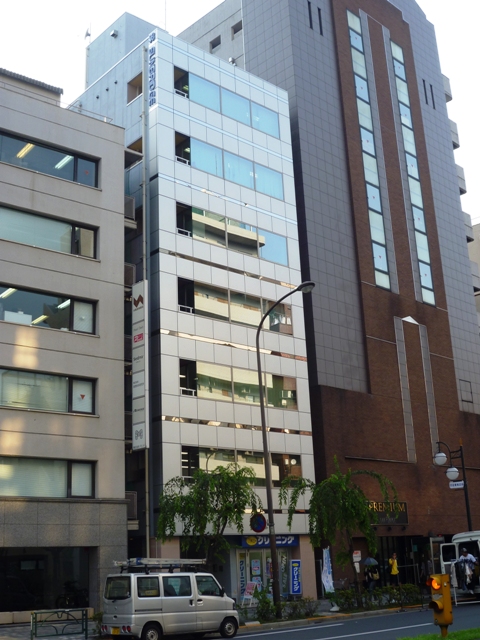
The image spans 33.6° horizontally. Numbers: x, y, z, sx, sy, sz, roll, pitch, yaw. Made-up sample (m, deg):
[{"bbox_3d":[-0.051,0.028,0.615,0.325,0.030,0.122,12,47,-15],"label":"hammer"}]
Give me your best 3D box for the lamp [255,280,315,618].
[{"bbox_3d":[1.674,4.006,25.209,0.500,10.319,2.792,12,-22,-39],"label":"lamp"}]

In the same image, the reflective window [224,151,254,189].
[{"bbox_3d":[-0.033,-7.234,38.580,1.949,1.598,0.100,13,-23,-40],"label":"reflective window"}]

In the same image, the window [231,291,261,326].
[{"bbox_3d":[0.289,-0.439,36.197,1.834,1.511,0.100,12,-22,-39],"label":"window"}]

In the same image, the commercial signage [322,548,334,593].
[{"bbox_3d":[3.340,9.426,30.000,0.500,1.620,0.120,13,-23,-40],"label":"commercial signage"}]

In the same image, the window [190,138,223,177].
[{"bbox_3d":[-1.536,-7.574,37.301,1.938,1.598,0.100,13,-23,-40],"label":"window"}]

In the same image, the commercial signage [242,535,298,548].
[{"bbox_3d":[1.343,9.476,34.052,3.300,0.580,0.120,13,-23,-40],"label":"commercial signage"}]

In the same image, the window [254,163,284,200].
[{"bbox_3d":[1.469,-6.893,39.858,1.933,1.598,0.100,13,-23,-40],"label":"window"}]

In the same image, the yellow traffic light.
[{"bbox_3d":[4.092,5.877,16.393,0.410,1.260,0.280,12,-22,-39],"label":"yellow traffic light"}]

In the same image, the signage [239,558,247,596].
[{"bbox_3d":[0.141,10.620,32.935,0.395,1.597,0.050,12,-22,-39],"label":"signage"}]

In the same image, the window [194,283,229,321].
[{"bbox_3d":[-1.226,-0.752,35.119,1.938,1.598,0.100,13,-23,-40],"label":"window"}]

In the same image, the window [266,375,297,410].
[{"bbox_3d":[1.934,3.341,36.585,1.933,1.598,0.100,13,-23,-40],"label":"window"}]

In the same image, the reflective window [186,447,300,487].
[{"bbox_3d":[0.240,6.314,33.775,6.697,1.496,0.100,12,-22,-39],"label":"reflective window"}]

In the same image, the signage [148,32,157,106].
[{"bbox_3d":[-4.049,-11.676,36.880,0.080,3.850,0.560,13,-23,-40],"label":"signage"}]

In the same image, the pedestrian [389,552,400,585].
[{"bbox_3d":[6.275,10.437,32.500,0.500,1.680,0.330,0,-18,-9],"label":"pedestrian"}]

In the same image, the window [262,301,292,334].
[{"bbox_3d":[1.788,-0.106,37.440,1.870,1.440,0.100,12,-22,-39],"label":"window"}]

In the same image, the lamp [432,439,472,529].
[{"bbox_3d":[8.997,8.156,32.940,0.500,6.326,1.452,12,-22,-39],"label":"lamp"}]

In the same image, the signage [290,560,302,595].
[{"bbox_3d":[2.382,10.946,33.806,0.486,1.371,0.200,12,-22,-39],"label":"signage"}]

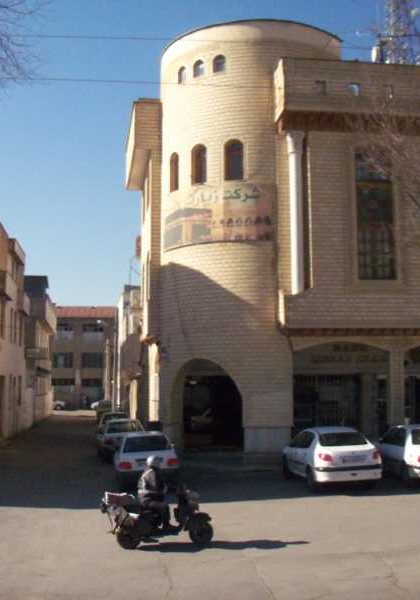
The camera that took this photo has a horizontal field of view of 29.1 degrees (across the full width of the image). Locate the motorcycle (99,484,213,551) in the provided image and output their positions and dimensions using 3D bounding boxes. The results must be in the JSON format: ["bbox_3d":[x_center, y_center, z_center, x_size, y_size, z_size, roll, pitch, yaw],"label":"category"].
[{"bbox_3d":[-0.862,3.525,13.273,1.880,1.020,0.680,1,-7,-14],"label":"motorcycle"}]

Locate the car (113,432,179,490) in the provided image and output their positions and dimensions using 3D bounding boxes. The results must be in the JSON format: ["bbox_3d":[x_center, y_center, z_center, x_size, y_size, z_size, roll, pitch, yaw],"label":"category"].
[{"bbox_3d":[-1.863,4.334,22.354,1.605,1.450,3.950,1,-7,-8],"label":"car"}]

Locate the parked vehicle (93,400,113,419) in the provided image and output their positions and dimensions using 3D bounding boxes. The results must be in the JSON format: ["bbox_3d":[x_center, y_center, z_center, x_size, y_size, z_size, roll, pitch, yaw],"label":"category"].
[{"bbox_3d":[-8.167,8.574,62.463,1.650,1.450,4.100,1,-7,-8],"label":"parked vehicle"}]

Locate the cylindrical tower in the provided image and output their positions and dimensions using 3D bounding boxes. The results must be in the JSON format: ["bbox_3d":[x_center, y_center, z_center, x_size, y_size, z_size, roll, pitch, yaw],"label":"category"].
[{"bbox_3d":[1.590,-1.778,28.721,6.800,13.839,6.800,0,-7,0],"label":"cylindrical tower"}]

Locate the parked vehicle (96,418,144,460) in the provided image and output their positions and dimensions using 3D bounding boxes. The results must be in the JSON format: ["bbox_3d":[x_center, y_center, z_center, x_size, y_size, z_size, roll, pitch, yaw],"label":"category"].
[{"bbox_3d":[-2.876,4.601,26.743,1.650,1.420,4.200,1,-7,-7],"label":"parked vehicle"}]

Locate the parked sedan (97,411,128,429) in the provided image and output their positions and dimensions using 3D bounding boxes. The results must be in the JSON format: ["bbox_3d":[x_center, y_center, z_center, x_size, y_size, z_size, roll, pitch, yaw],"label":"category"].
[{"bbox_3d":[-3.822,5.281,32.906,1.660,1.420,4.200,1,-7,-7],"label":"parked sedan"}]

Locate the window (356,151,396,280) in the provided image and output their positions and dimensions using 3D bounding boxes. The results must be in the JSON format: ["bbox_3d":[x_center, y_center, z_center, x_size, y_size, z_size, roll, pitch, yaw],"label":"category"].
[{"bbox_3d":[5.116,-2.639,25.196,1.200,4.120,0.200,0,-7,-6],"label":"window"}]

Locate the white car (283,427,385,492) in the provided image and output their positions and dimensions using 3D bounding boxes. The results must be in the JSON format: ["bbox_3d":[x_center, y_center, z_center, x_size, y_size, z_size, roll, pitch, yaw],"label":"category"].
[{"bbox_3d":[2.850,3.899,20.478,1.670,1.450,4.200,1,-7,-8],"label":"white car"}]

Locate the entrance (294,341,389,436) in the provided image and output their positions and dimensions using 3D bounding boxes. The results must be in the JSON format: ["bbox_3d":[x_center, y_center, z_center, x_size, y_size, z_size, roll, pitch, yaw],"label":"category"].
[{"bbox_3d":[4.211,3.344,26.886,3.202,3.847,0.800,0,-7,-7],"label":"entrance"}]

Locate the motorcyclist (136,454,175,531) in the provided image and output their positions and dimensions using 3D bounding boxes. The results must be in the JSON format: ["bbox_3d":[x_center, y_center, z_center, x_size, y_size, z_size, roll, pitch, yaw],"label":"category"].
[{"bbox_3d":[-0.843,3.086,12.979,0.660,1.224,0.520,1,-7,-15],"label":"motorcyclist"}]

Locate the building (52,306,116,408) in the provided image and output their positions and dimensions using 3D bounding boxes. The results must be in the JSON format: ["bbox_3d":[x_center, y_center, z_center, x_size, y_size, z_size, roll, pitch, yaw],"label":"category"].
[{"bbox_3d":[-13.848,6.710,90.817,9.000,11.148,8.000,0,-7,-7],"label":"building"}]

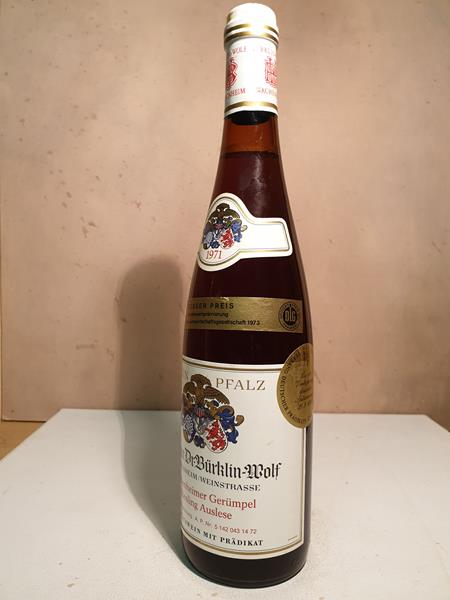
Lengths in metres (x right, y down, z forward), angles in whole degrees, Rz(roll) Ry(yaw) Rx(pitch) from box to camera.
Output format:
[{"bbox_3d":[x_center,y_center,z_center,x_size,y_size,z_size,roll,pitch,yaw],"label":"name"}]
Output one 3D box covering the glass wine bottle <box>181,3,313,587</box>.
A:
[{"bbox_3d":[0.014,-0.006,0.268,0.078,0.317,0.078,1,2,0],"label":"glass wine bottle"}]

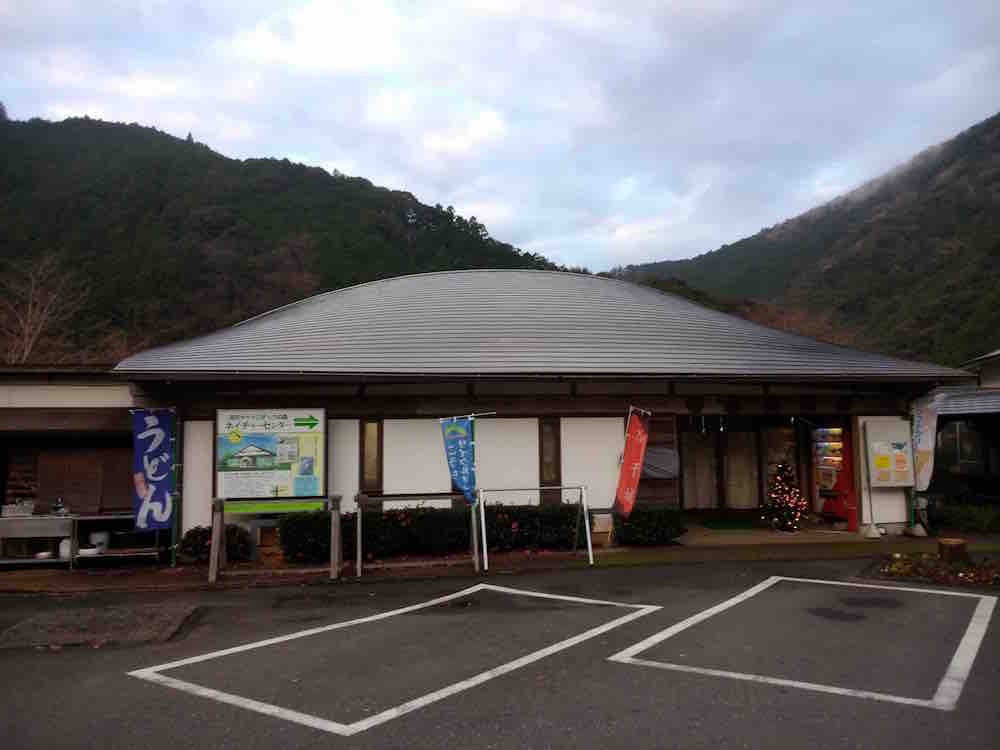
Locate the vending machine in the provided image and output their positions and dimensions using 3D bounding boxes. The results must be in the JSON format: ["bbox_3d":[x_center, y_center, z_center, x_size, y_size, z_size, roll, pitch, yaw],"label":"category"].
[{"bbox_3d":[6.667,1.861,15.066,0.700,1.830,1.130,0,-5,-9],"label":"vending machine"}]

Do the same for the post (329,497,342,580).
[{"bbox_3d":[-2.225,2.211,10.550,0.130,1.120,0.130,0,-4,-7],"label":"post"}]

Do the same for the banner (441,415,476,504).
[{"bbox_3d":[-0.561,1.156,10.542,0.480,1.180,0.080,0,-5,-6],"label":"banner"}]

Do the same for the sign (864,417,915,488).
[{"bbox_3d":[6.508,1.308,13.000,0.780,1.140,0.080,0,-4,-6],"label":"sign"}]

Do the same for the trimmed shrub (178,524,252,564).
[{"bbox_3d":[-4.227,2.526,11.590,1.000,0.550,0.800,0,-5,-9],"label":"trimmed shrub"}]

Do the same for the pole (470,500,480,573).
[{"bbox_3d":[-0.346,2.263,11.000,0.080,1.030,0.080,0,-4,-7],"label":"pole"}]

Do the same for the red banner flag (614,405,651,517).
[{"bbox_3d":[2.091,1.391,12.400,0.550,1.830,0.100,12,-4,-38],"label":"red banner flag"}]

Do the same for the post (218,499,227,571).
[{"bbox_3d":[-3.771,2.181,10.600,0.100,0.970,0.100,0,-4,-7],"label":"post"}]

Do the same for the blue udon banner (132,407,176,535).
[{"bbox_3d":[-5.071,1.385,11.431,0.580,1.770,0.050,0,-5,-9],"label":"blue udon banner"}]

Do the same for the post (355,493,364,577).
[{"bbox_3d":[-1.867,2.146,10.364,0.090,1.110,0.100,0,-9,-9],"label":"post"}]

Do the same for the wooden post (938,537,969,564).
[{"bbox_3d":[6.279,2.437,10.800,0.400,0.400,0.400,0,-4,-7],"label":"wooden post"}]

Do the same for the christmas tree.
[{"bbox_3d":[5.003,2.147,13.668,0.800,1.220,0.800,0,-5,-9],"label":"christmas tree"}]

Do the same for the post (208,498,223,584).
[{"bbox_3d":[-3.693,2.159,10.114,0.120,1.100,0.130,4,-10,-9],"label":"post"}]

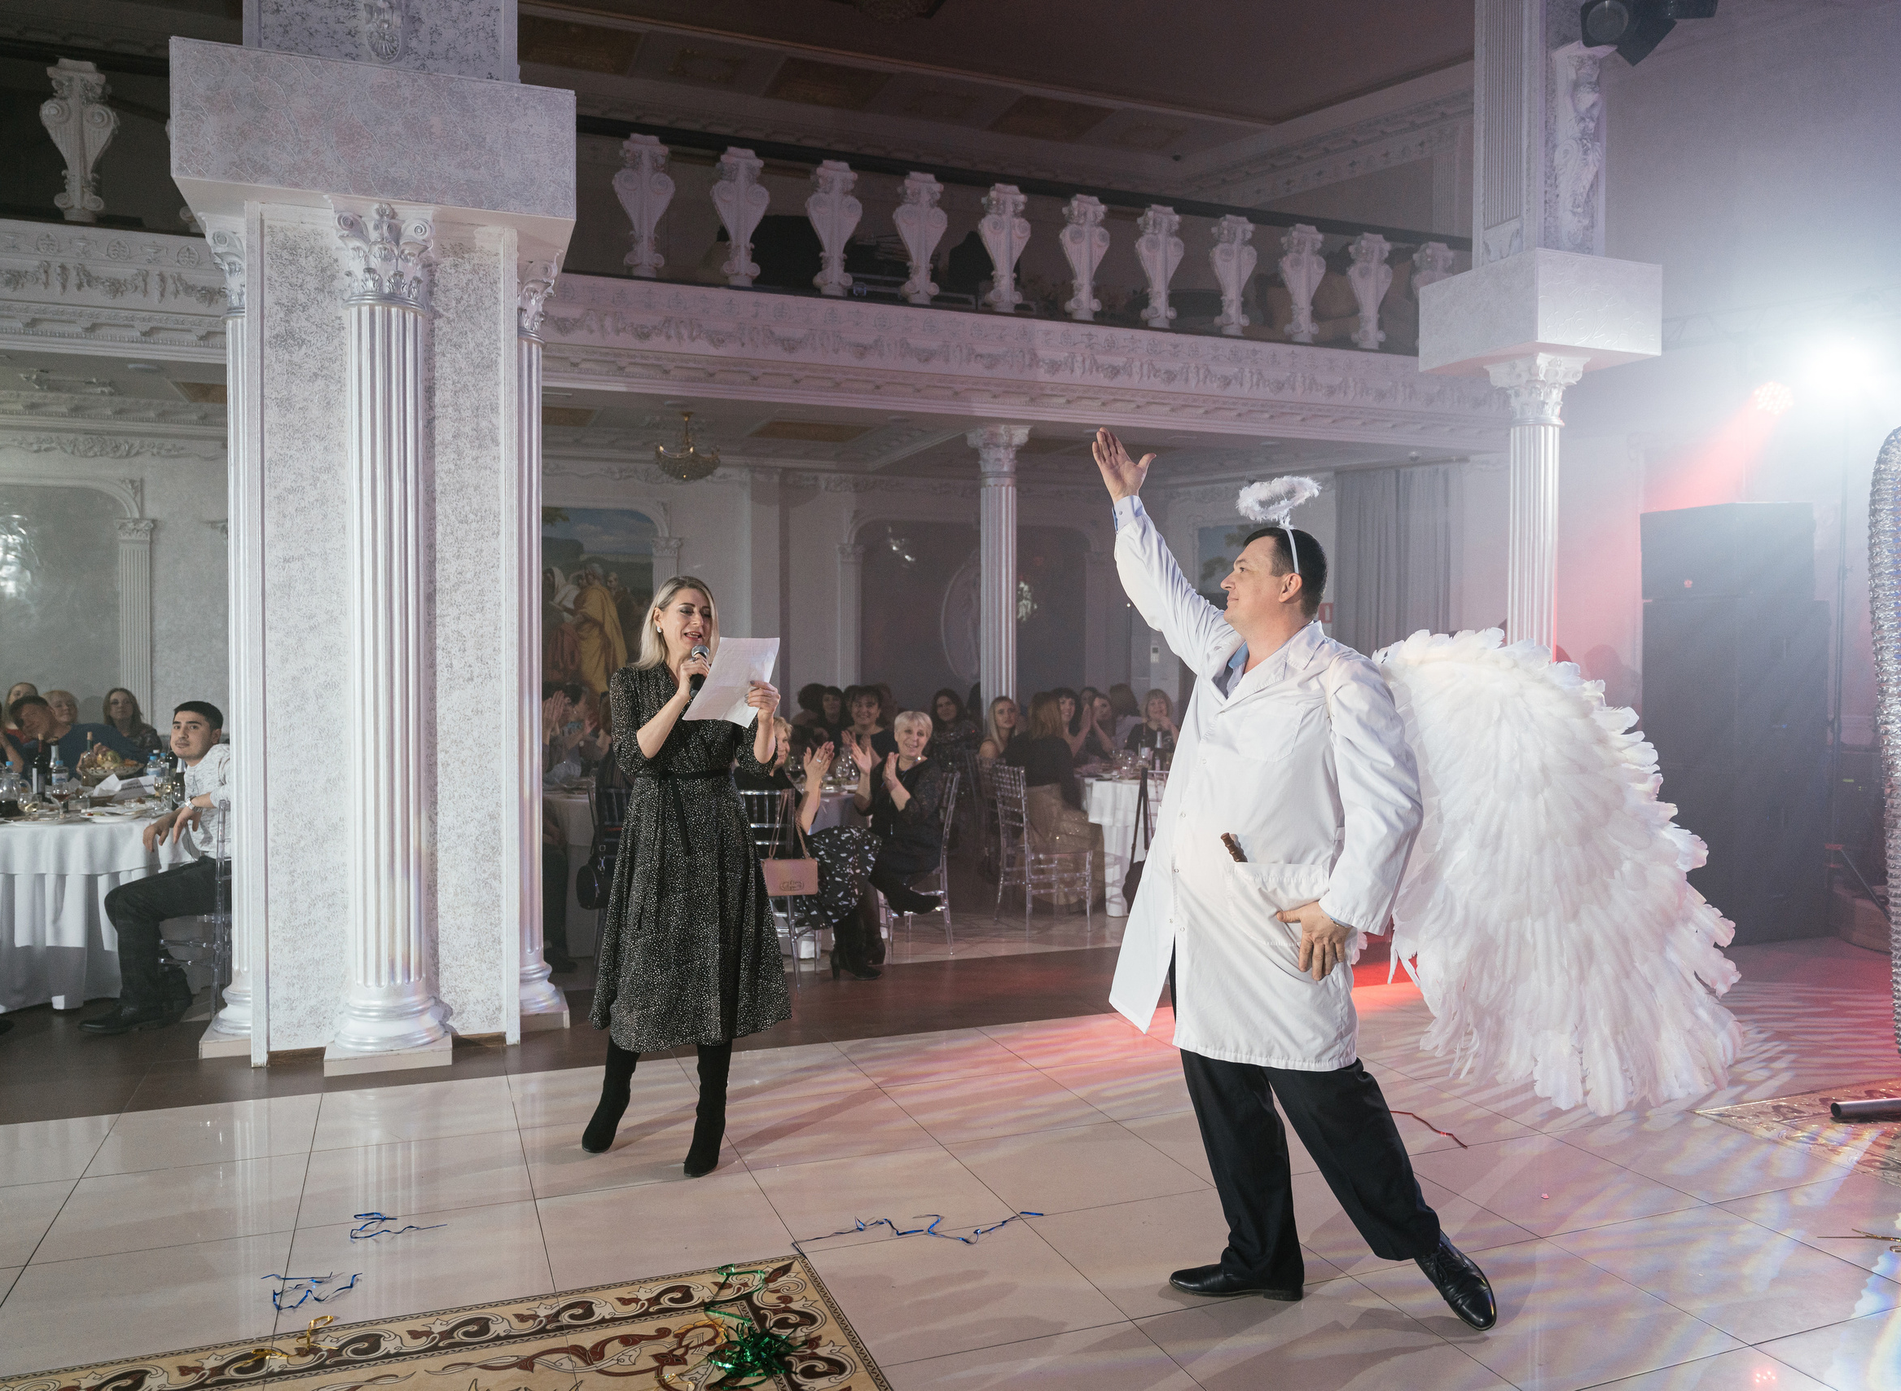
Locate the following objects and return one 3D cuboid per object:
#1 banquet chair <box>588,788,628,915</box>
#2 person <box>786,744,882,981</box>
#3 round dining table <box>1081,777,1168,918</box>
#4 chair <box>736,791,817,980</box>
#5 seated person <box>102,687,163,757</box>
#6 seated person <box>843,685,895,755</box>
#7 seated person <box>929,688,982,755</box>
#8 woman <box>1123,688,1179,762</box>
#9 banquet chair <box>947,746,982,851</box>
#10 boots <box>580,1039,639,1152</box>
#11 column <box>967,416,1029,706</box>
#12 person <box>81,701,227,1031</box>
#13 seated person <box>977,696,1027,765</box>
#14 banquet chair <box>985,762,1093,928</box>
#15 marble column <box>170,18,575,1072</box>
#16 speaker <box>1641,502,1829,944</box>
[{"bbox_3d":[-1.400,0.864,6.470,0.410,0.900,0.450,0,2,-6],"label":"banquet chair"},{"bbox_3d":[-0.620,0.700,6.400,0.680,1.220,0.470,0,2,-18],"label":"person"},{"bbox_3d":[1.630,0.874,8.500,1.650,0.760,1.650,-1,2,-21],"label":"round dining table"},{"bbox_3d":[-0.860,0.862,6.400,0.410,0.900,0.450,0,2,9],"label":"chair"},{"bbox_3d":[-5.000,0.607,8.350,0.470,1.270,0.650,-1,2,-24],"label":"seated person"},{"bbox_3d":[-0.510,0.595,8.450,0.500,1.310,0.650,0,2,3],"label":"seated person"},{"bbox_3d":[-0.100,0.606,8.650,0.520,1.280,0.750,1,2,34],"label":"seated person"},{"bbox_3d":[1.430,0.588,9.700,0.520,1.260,0.750,0,2,-6],"label":"woman"},{"bbox_3d":[0.280,0.782,8.980,0.450,0.910,0.430,-1,2,-21],"label":"banquet chair"},{"bbox_3d":[-1.055,1.160,4.310,0.150,0.430,0.260,0,2,7],"label":"boots"},{"bbox_3d":[0.338,-0.345,9.889,0.380,3.110,0.380,-1,2,-21],"label":"column"},{"bbox_3d":[-3.200,0.675,5.800,0.680,1.300,0.500,0,2,-18],"label":"person"},{"bbox_3d":[0.430,0.632,8.350,0.750,1.250,0.500,0,2,-6],"label":"seated person"},{"bbox_3d":[0.497,0.822,7.644,0.460,0.910,0.440,-1,2,-21],"label":"banquet chair"},{"bbox_3d":[-2.228,-0.454,5.528,1.320,3.570,1.280,-1,2,-21],"label":"marble column"},{"bbox_3d":[4.259,0.143,7.580,0.700,2.290,0.620,-1,2,-21],"label":"speaker"}]

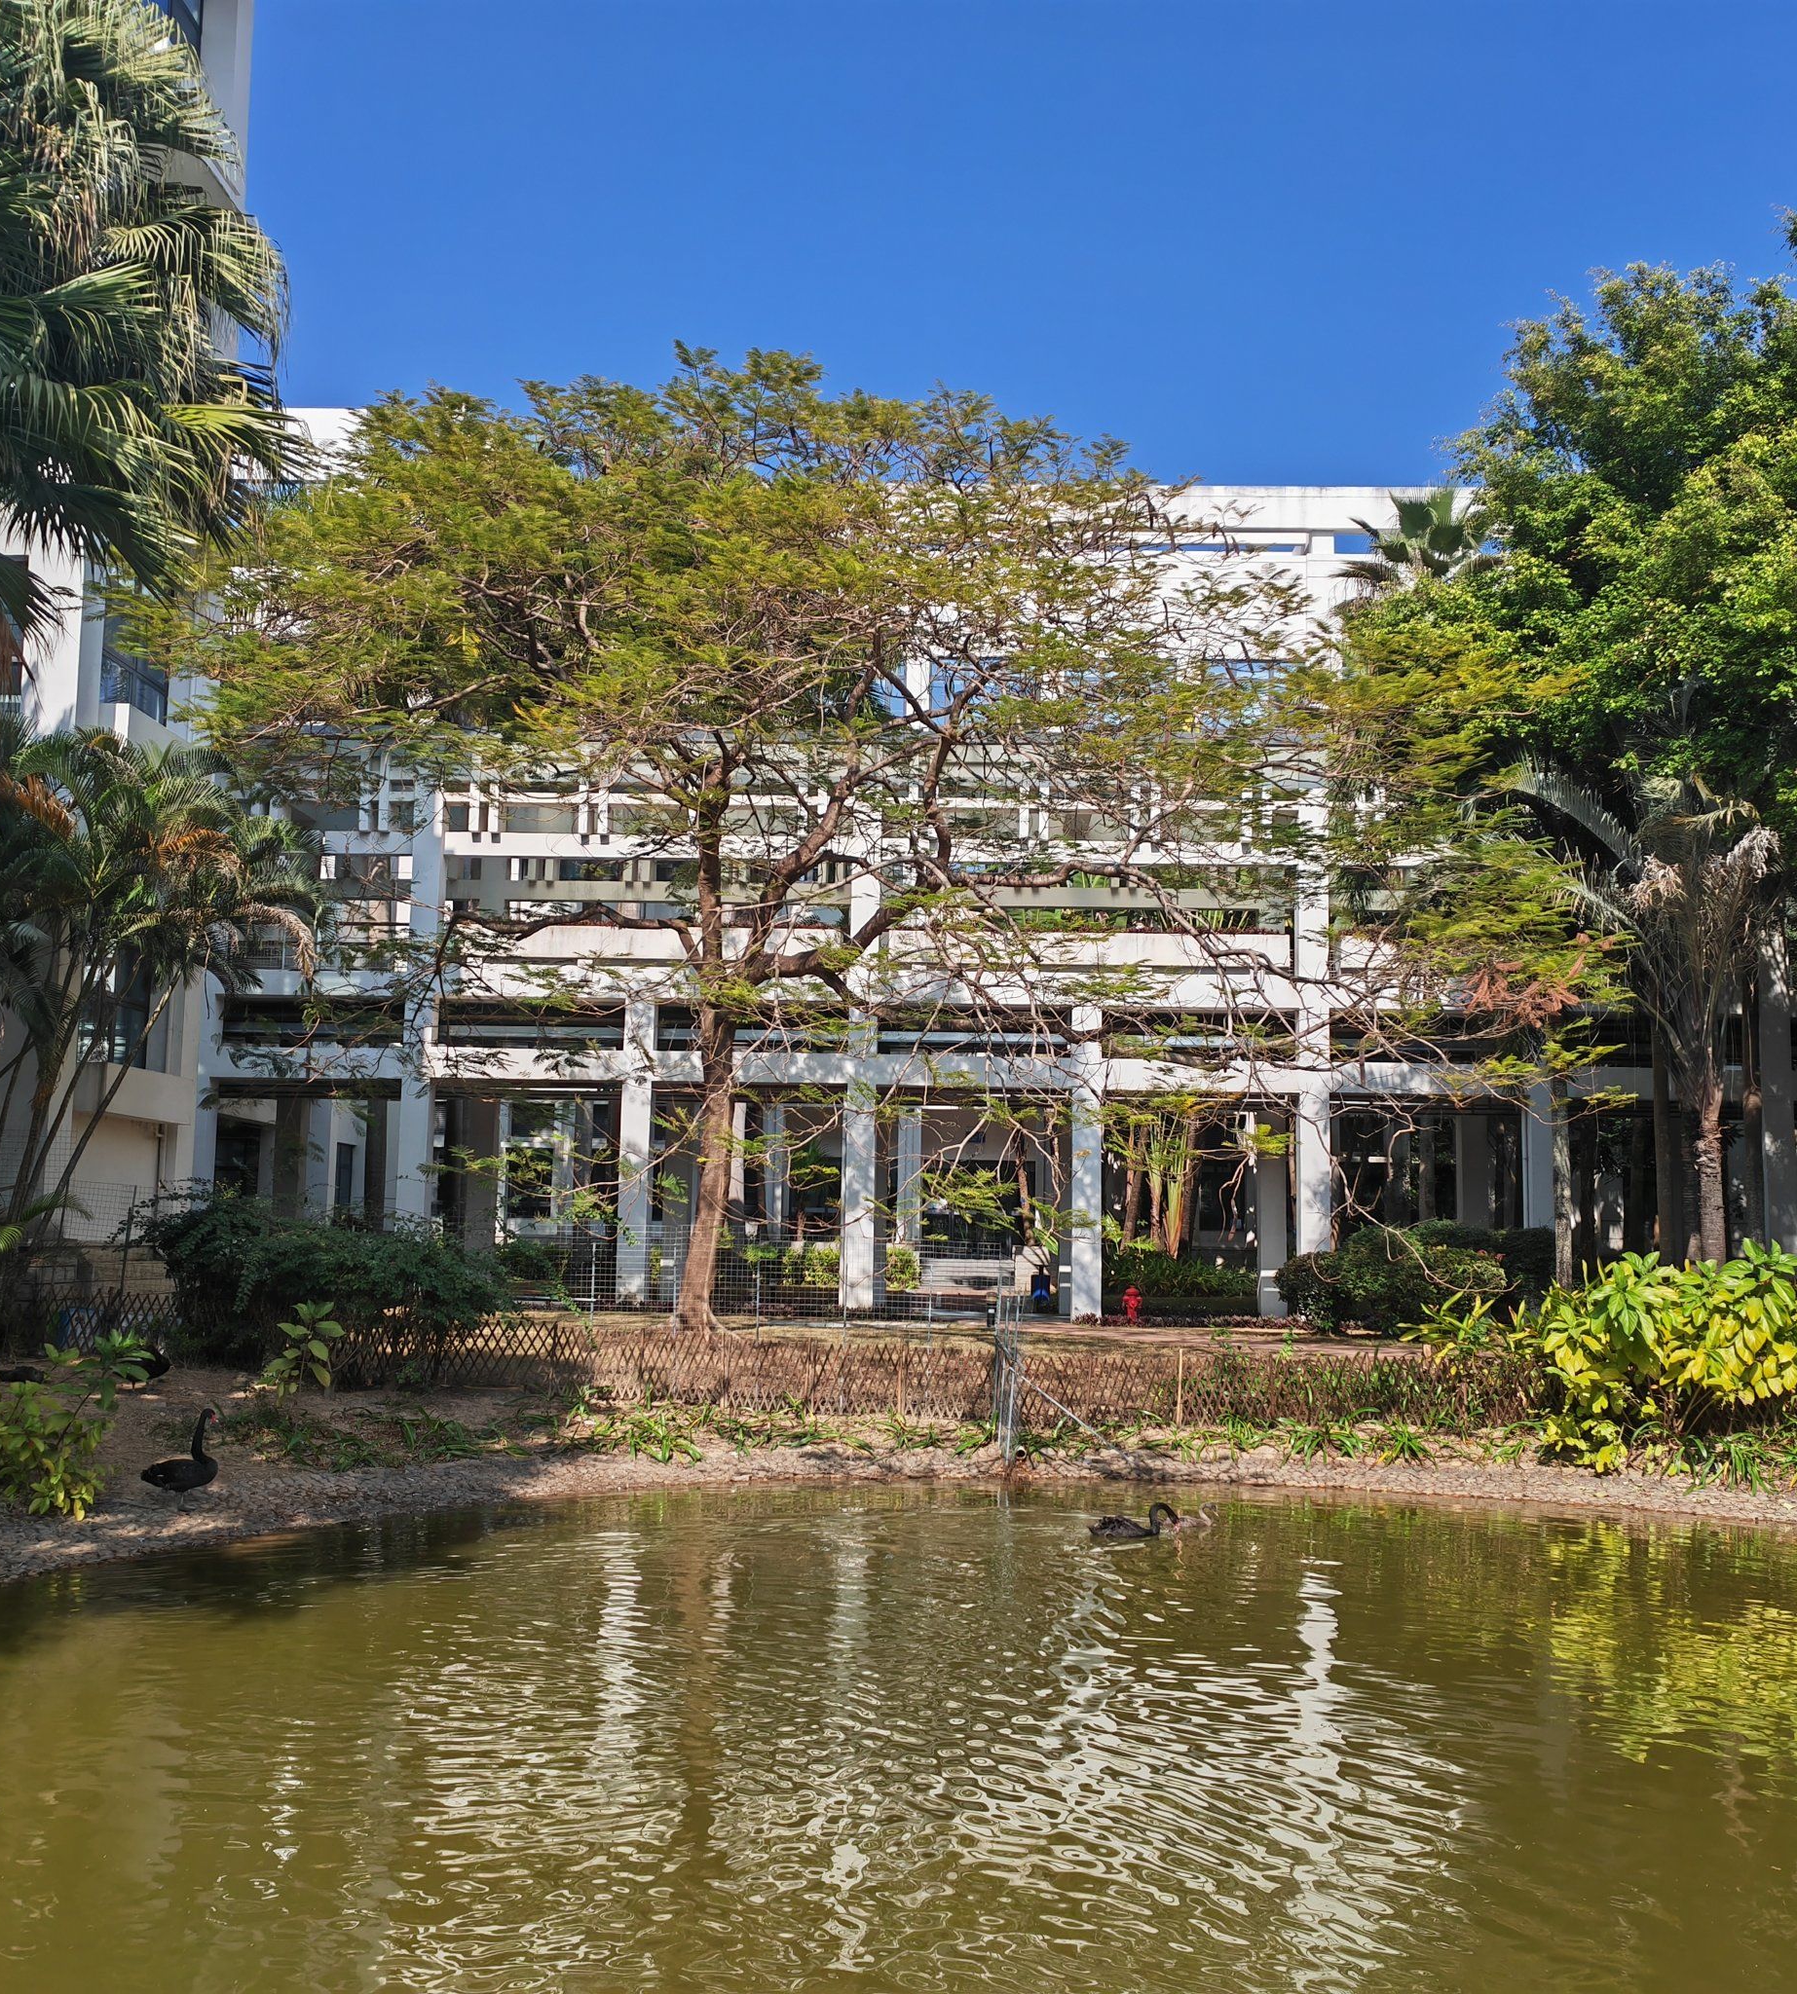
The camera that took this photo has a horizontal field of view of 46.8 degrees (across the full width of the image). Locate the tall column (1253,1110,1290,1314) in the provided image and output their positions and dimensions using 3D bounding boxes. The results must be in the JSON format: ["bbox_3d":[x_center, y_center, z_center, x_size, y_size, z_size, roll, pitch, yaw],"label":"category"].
[{"bbox_3d":[7.345,4.162,40.738,0.540,4.000,0.570,1,-6,1],"label":"tall column"}]

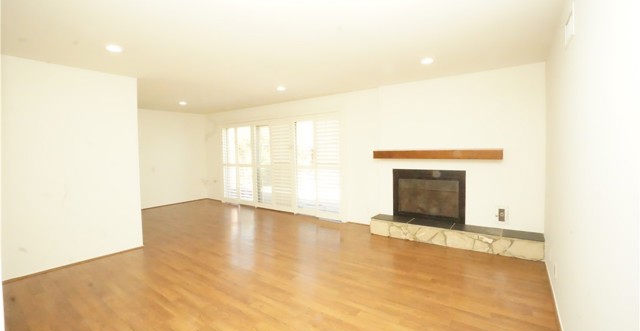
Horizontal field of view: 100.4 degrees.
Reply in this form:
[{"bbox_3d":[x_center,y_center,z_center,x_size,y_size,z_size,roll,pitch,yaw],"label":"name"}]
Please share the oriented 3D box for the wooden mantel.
[{"bbox_3d":[1.719,-0.160,4.097,1.813,0.133,0.200,1,3,35],"label":"wooden mantel"}]

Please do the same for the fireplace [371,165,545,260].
[{"bbox_3d":[1.856,0.605,3.905,2.181,1.034,0.420,1,3,35],"label":"fireplace"}]

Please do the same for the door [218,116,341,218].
[{"bbox_3d":[-1.095,-0.003,6.238,3.728,2.099,0.130,1,3,35],"label":"door"}]

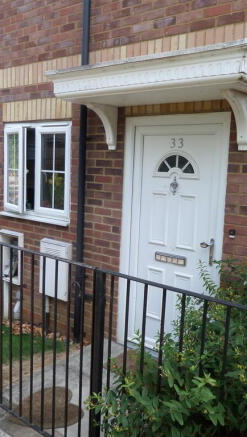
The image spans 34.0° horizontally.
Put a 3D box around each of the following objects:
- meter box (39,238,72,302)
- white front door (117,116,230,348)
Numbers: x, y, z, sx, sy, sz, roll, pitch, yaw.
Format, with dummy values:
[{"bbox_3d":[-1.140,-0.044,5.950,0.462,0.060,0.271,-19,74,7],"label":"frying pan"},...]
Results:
[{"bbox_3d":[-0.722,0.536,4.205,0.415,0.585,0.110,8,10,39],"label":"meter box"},{"bbox_3d":[0.368,0.200,3.386,0.975,2.075,0.095,8,10,39],"label":"white front door"}]

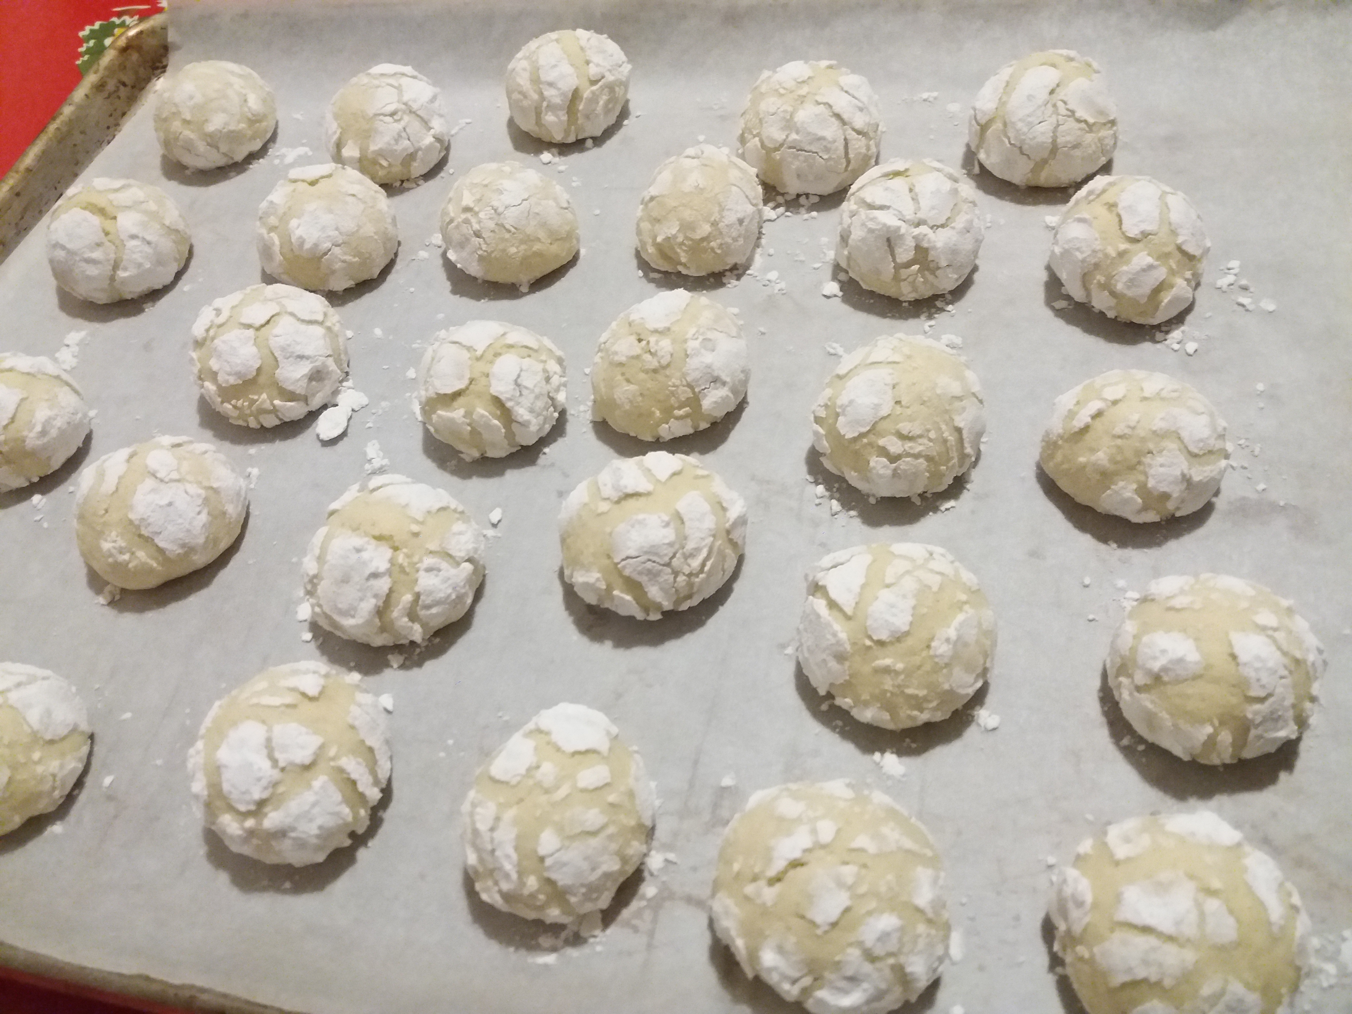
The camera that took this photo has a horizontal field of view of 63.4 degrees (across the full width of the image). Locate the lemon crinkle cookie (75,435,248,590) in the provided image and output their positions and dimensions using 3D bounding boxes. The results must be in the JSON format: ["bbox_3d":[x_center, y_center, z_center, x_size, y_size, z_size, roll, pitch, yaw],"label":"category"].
[{"bbox_3d":[-0.139,-0.001,0.292,0.043,0.031,0.043,-4,53,5],"label":"lemon crinkle cookie"}]

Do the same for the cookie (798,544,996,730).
[{"bbox_3d":[0.048,0.027,0.238,0.042,0.032,0.042,5,54,12],"label":"cookie"}]

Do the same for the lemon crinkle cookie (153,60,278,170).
[{"bbox_3d":[-0.173,-0.149,0.407,0.043,0.030,0.043,-27,55,-12],"label":"lemon crinkle cookie"}]

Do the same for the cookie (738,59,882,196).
[{"bbox_3d":[0.042,-0.121,0.347,0.045,0.036,0.044,-1,53,7],"label":"cookie"}]

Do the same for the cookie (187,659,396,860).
[{"bbox_3d":[-0.084,0.054,0.236,0.043,0.033,0.043,-4,53,5],"label":"cookie"}]

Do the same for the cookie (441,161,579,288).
[{"bbox_3d":[-0.054,-0.093,0.350,0.044,0.030,0.044,-16,53,-4],"label":"cookie"}]

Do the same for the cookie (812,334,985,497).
[{"bbox_3d":[0.056,-0.024,0.274,0.043,0.033,0.043,4,54,11],"label":"cookie"}]

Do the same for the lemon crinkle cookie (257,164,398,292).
[{"bbox_3d":[-0.116,-0.094,0.358,0.045,0.031,0.045,-24,54,-10],"label":"lemon crinkle cookie"}]

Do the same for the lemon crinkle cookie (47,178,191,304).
[{"bbox_3d":[-0.188,-0.092,0.366,0.044,0.032,0.044,-33,56,-16],"label":"lemon crinkle cookie"}]

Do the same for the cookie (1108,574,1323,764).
[{"bbox_3d":[0.111,0.032,0.226,0.041,0.030,0.040,-4,53,5],"label":"cookie"}]

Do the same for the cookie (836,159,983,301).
[{"bbox_3d":[0.067,-0.080,0.315,0.042,0.033,0.044,4,54,11],"label":"cookie"}]

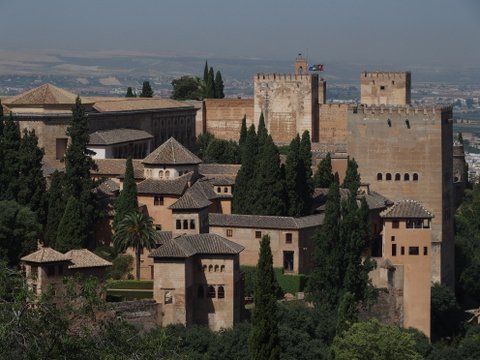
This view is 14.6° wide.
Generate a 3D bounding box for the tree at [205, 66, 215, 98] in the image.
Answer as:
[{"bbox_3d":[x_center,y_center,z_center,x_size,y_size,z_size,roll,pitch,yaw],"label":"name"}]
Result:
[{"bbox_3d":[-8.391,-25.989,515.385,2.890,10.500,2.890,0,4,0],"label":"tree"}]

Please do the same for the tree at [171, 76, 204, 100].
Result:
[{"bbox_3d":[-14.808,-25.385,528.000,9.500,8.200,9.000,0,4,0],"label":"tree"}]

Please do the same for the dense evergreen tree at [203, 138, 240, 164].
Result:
[{"bbox_3d":[-4.299,-5.904,435.275,8.830,7.500,8.830,0,4,0],"label":"dense evergreen tree"}]

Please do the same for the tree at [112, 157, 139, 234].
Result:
[{"bbox_3d":[-16.270,2.645,266.439,3.690,12.000,3.690,0,4,0],"label":"tree"}]

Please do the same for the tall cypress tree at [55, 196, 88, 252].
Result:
[{"bbox_3d":[-22.998,6.242,254.000,4.300,8.200,4.300,0,4,0],"label":"tall cypress tree"}]

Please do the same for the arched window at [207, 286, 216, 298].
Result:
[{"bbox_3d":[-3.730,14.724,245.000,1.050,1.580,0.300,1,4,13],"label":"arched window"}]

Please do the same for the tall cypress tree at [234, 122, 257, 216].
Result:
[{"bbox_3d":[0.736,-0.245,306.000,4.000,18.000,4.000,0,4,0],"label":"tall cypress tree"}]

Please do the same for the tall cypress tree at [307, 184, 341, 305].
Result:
[{"bbox_3d":[12.423,9.298,272.677,4.940,18.500,4.940,0,4,0],"label":"tall cypress tree"}]

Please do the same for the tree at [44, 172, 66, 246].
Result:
[{"bbox_3d":[-26.259,4.539,265.432,3.260,11.800,3.260,0,4,0],"label":"tree"}]

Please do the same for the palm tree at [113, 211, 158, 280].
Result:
[{"bbox_3d":[-14.111,8.887,254.000,6.200,9.500,6.200,0,4,0],"label":"palm tree"}]

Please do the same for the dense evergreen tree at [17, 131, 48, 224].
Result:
[{"bbox_3d":[-30.629,-0.073,275.000,4.400,15.500,4.400,0,4,0],"label":"dense evergreen tree"}]

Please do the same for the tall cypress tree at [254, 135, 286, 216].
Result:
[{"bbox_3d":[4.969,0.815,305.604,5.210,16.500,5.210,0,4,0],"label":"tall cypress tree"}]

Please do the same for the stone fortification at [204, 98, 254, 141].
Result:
[{"bbox_3d":[-2.861,-16.346,510.000,13.900,11.800,3.500,1,4,12],"label":"stone fortification"}]

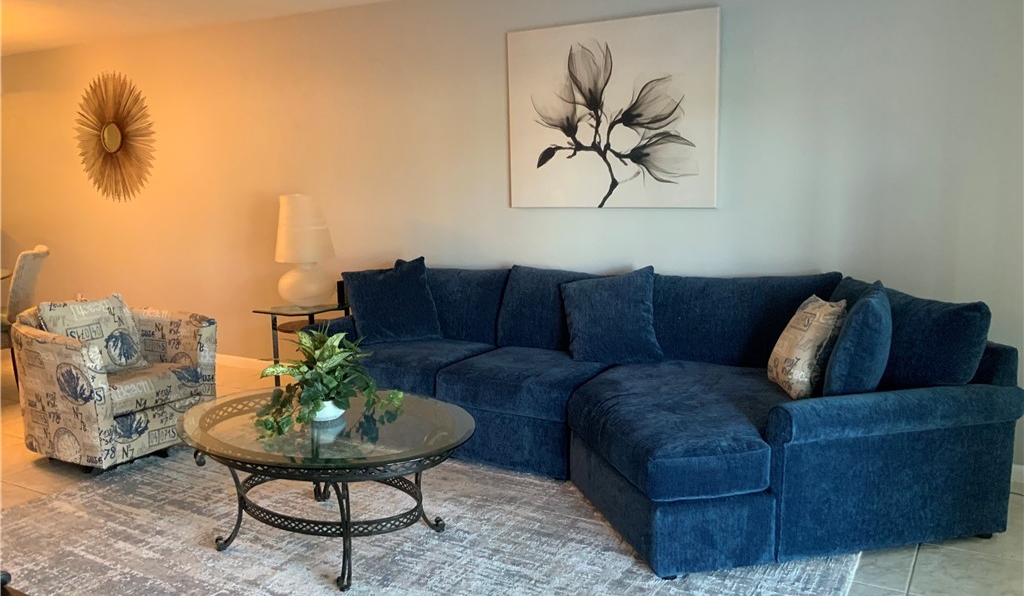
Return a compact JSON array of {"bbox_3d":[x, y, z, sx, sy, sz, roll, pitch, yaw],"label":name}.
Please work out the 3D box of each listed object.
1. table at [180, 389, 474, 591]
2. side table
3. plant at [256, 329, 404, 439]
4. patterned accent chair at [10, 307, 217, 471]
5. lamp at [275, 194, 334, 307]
[{"bbox_3d":[-0.731,0.721,3.398,1.300,0.505,0.950,4,11,30],"label":"table"},{"bbox_3d":[-1.265,0.354,5.441,0.470,0.590,0.530,4,11,30],"label":"side table"},{"bbox_3d":[-0.707,0.297,3.323,0.540,0.360,0.450,-3,10,-13],"label":"plant"},{"bbox_3d":[-2.125,0.429,4.596,0.790,0.755,0.750,5,11,33],"label":"patterned accent chair"},{"bbox_3d":[-1.321,-0.307,5.492,0.385,0.700,0.385,-4,10,-13],"label":"lamp"}]

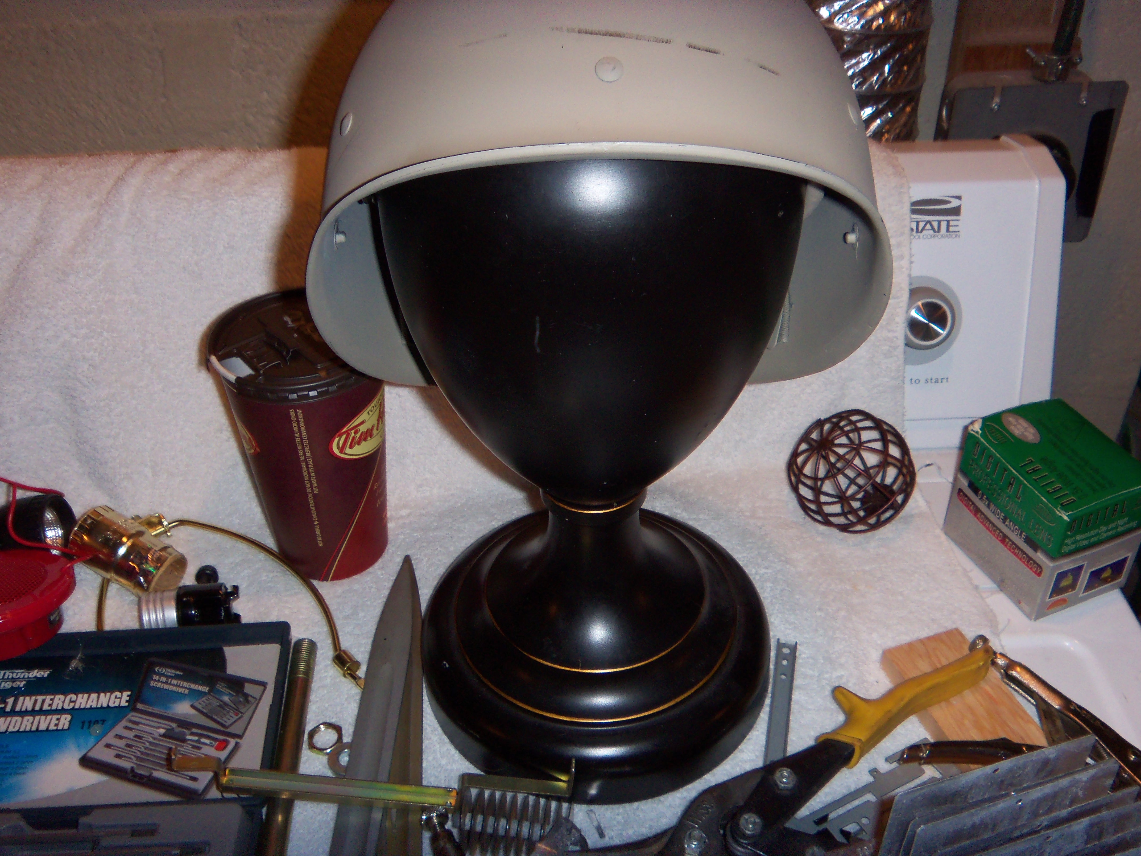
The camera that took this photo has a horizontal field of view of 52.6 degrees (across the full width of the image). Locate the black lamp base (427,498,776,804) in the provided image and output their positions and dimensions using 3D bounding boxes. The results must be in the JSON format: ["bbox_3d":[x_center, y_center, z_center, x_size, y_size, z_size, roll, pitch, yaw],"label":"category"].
[{"bbox_3d":[0.012,0.072,0.564,0.176,0.118,0.176,0,38,0],"label":"black lamp base"}]

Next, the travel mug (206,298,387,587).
[{"bbox_3d":[-0.137,0.010,0.625,0.094,0.144,0.094,0,38,0],"label":"travel mug"}]

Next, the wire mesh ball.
[{"bbox_3d":[0.161,0.025,0.661,0.073,0.073,0.073,0,38,0],"label":"wire mesh ball"}]

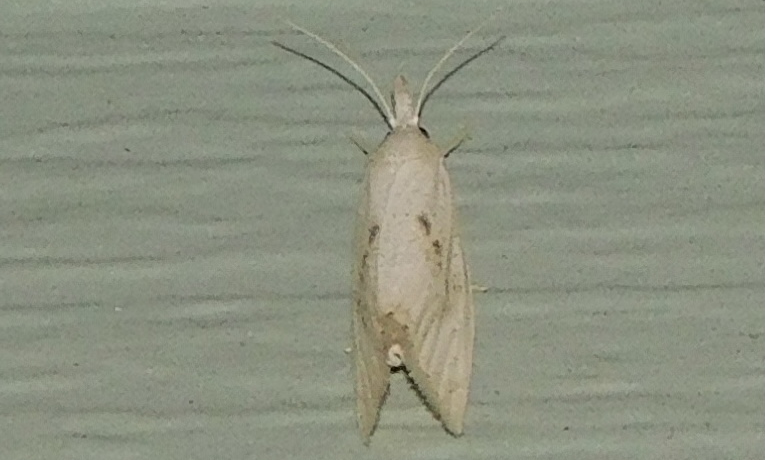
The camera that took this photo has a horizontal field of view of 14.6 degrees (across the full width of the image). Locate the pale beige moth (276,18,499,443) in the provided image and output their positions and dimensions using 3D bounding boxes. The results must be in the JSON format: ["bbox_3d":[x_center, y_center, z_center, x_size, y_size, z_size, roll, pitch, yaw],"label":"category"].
[{"bbox_3d":[0.000,0.000,0.130,0.010,0.019,0.004,0,0,0],"label":"pale beige moth"}]

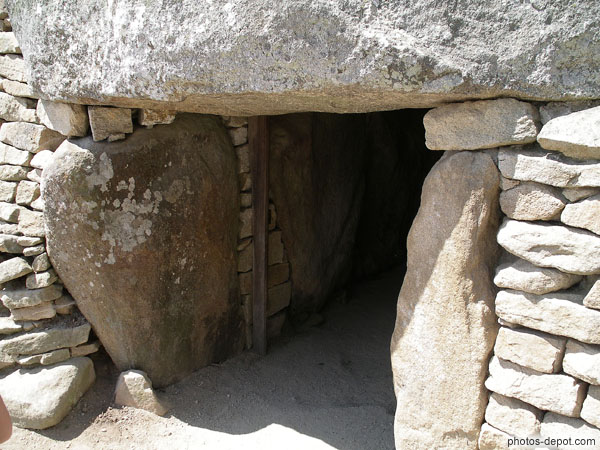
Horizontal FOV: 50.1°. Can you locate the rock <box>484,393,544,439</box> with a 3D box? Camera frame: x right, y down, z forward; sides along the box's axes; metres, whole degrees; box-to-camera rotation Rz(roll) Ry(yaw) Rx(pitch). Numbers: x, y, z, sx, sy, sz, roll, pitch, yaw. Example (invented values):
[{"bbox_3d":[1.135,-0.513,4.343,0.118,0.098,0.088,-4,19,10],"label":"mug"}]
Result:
[{"bbox_3d":[0.906,0.762,2.666,0.234,0.161,0.230,7,12,34],"label":"rock"}]

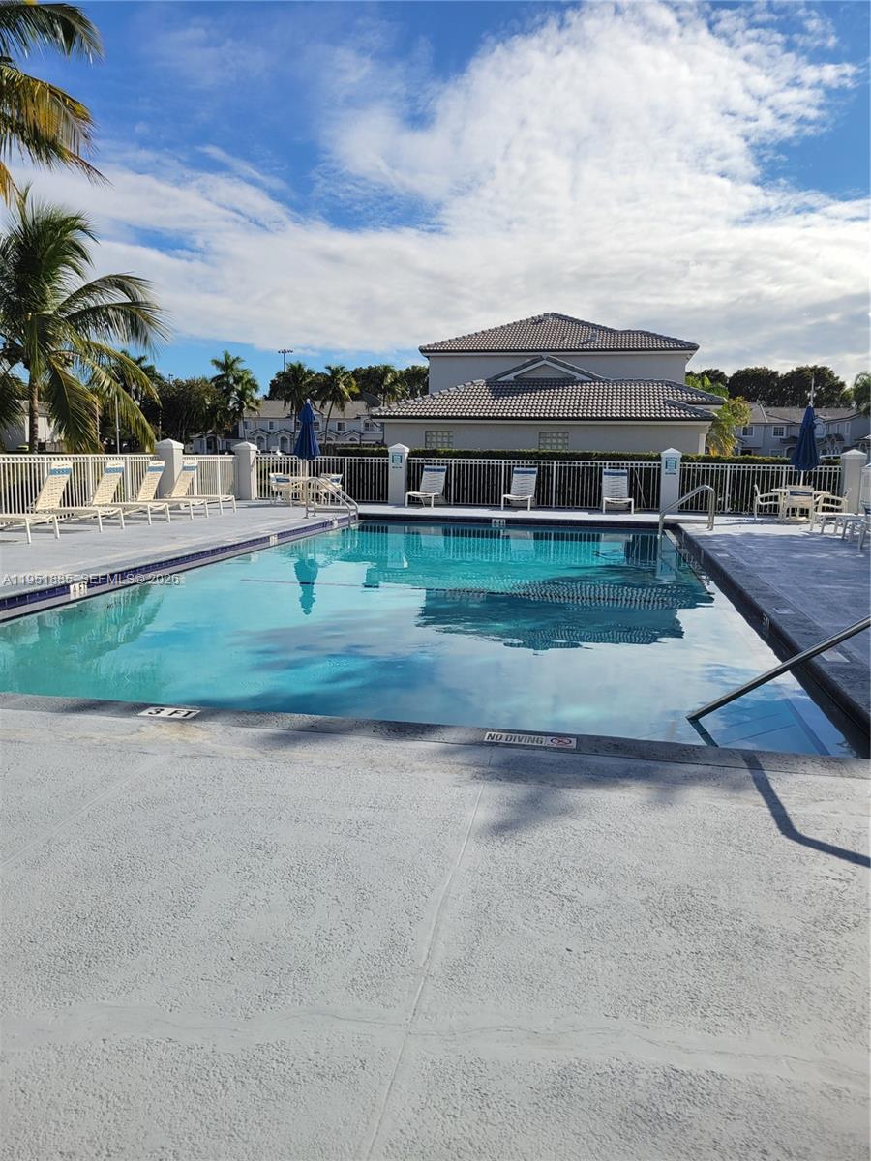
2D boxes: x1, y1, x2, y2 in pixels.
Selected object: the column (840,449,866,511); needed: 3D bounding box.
[{"bbox_3d":[9.920,-2.271,20.716,0.460,1.585,0.460,3,9,11],"label":"column"}]

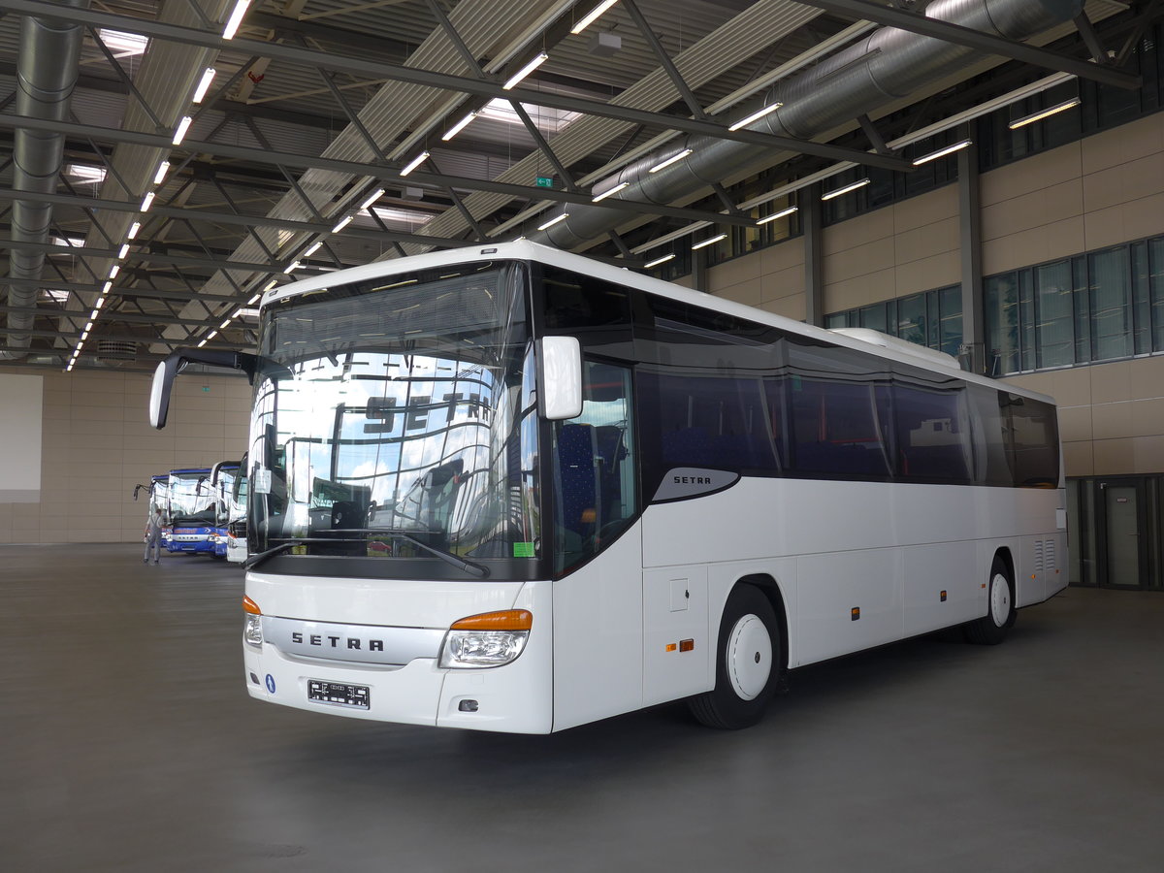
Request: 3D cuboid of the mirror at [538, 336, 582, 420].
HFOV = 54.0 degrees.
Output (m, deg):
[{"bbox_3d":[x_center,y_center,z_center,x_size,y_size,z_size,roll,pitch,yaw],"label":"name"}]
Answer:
[{"bbox_3d":[-0.118,-0.318,6.201,0.250,0.430,0.140,-2,-4,28],"label":"mirror"}]

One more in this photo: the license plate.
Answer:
[{"bbox_3d":[-1.416,1.495,6.623,0.530,0.125,0.030,-3,-5,36],"label":"license plate"}]

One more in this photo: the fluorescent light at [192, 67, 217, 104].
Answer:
[{"bbox_3d":[-5.914,-5.526,17.919,0.110,0.100,1.500,1,-4,-27],"label":"fluorescent light"}]

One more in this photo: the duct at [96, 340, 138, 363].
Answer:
[{"bbox_3d":[-22.056,-4.025,54.212,1.900,1.200,1.200,1,-4,-27],"label":"duct"}]

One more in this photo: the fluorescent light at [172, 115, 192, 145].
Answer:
[{"bbox_3d":[-6.989,-5.381,19.993,0.110,0.100,1.500,1,-4,-27],"label":"fluorescent light"}]

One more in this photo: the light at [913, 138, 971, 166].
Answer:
[{"bbox_3d":[6.828,-5.397,21.665,0.110,0.100,1.500,1,-4,-27],"label":"light"}]

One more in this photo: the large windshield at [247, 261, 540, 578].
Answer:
[{"bbox_3d":[-1.327,-0.040,6.865,2.450,1.750,0.360,-3,-5,36],"label":"large windshield"}]

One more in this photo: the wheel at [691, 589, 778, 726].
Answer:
[{"bbox_3d":[1.049,1.546,8.160,0.300,1.000,1.010,-3,-5,36],"label":"wheel"}]

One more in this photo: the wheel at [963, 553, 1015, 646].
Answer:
[{"bbox_3d":[4.654,1.837,13.150,0.300,1.000,1.010,-3,-5,36],"label":"wheel"}]

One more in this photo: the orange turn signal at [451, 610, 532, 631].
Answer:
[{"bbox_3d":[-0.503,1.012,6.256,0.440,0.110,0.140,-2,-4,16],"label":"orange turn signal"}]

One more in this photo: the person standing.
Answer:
[{"bbox_3d":[-13.480,3.135,35.939,0.620,1.680,0.420,-2,-4,20],"label":"person standing"}]

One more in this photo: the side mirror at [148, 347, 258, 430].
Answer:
[{"bbox_3d":[-2.522,-0.306,7.558,0.420,0.500,0.560,-3,-5,36],"label":"side mirror"}]

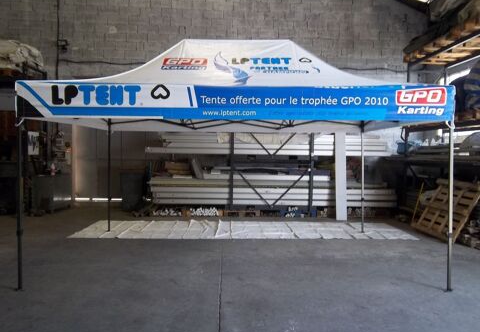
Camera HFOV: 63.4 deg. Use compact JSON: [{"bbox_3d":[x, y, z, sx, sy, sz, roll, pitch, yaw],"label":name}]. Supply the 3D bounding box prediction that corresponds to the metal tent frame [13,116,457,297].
[{"bbox_3d":[-0.050,0.210,5.610,4.660,2.140,2.960,0,3,0],"label":"metal tent frame"}]

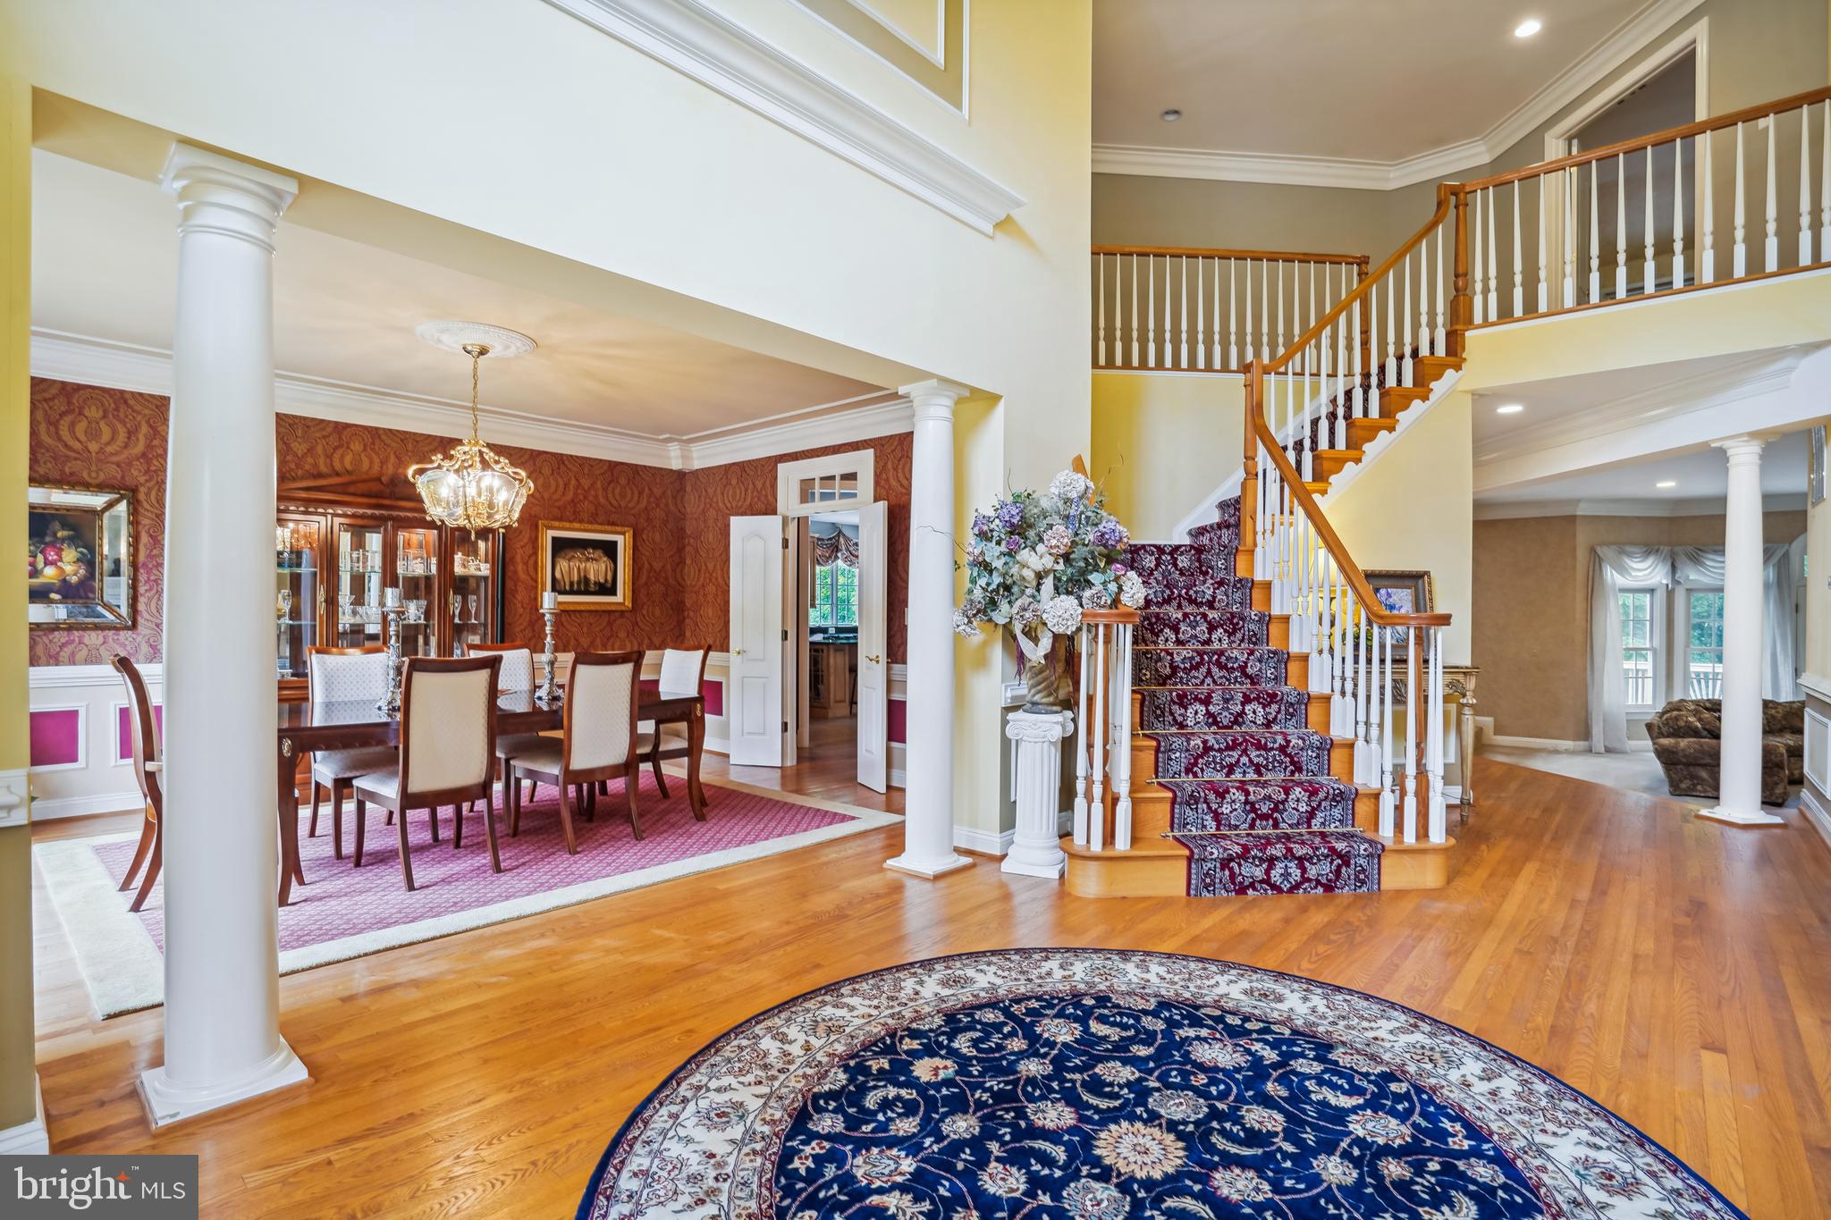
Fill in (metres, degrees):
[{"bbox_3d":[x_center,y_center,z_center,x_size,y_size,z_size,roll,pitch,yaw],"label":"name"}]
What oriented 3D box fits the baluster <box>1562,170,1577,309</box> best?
[{"bbox_3d":[3.992,-2.273,4.956,0.042,0.870,0.042,1,1,39],"label":"baluster"}]

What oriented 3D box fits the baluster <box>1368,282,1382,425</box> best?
[{"bbox_3d":[2.932,-1.656,5.196,0.043,0.860,0.043,1,1,39],"label":"baluster"}]

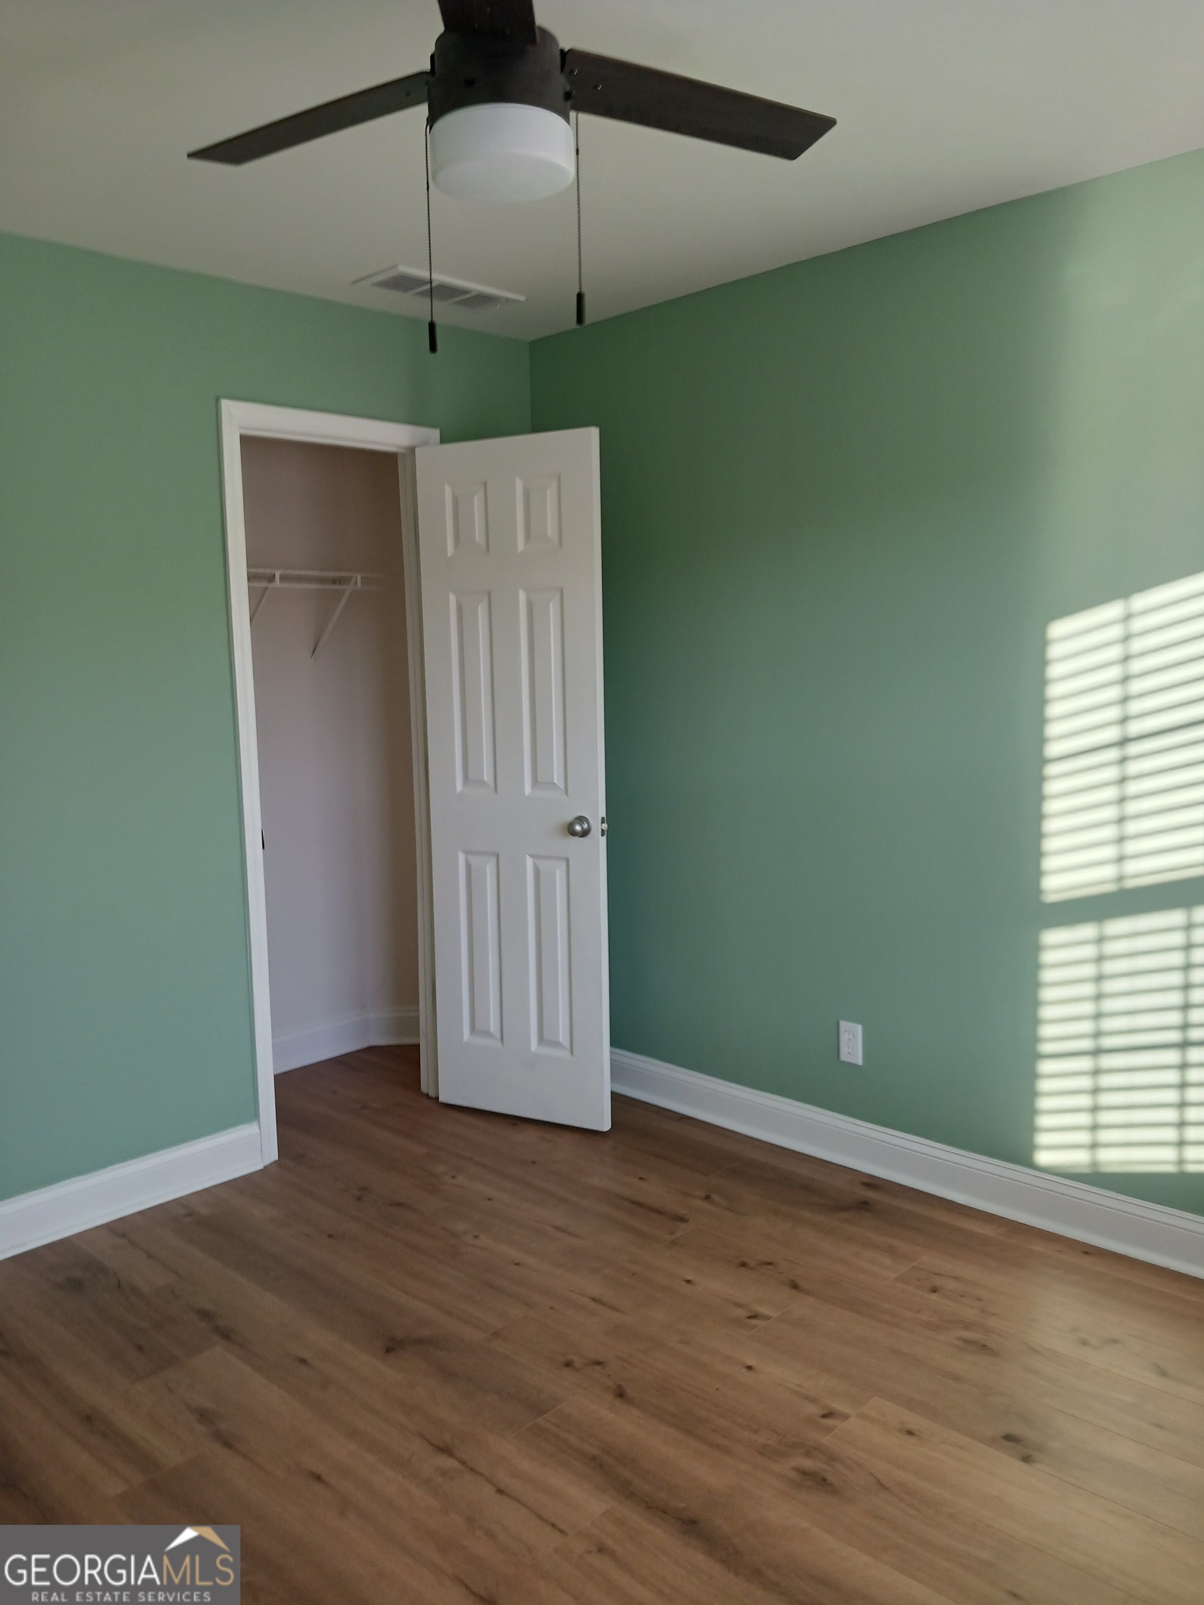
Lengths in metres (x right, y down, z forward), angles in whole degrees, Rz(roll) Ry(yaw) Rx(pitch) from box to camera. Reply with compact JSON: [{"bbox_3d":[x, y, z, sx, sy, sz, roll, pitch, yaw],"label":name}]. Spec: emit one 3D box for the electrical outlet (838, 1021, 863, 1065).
[{"bbox_3d":[0.684,0.659,3.431,0.010,0.114,0.071,-8,9,-44],"label":"electrical outlet"}]

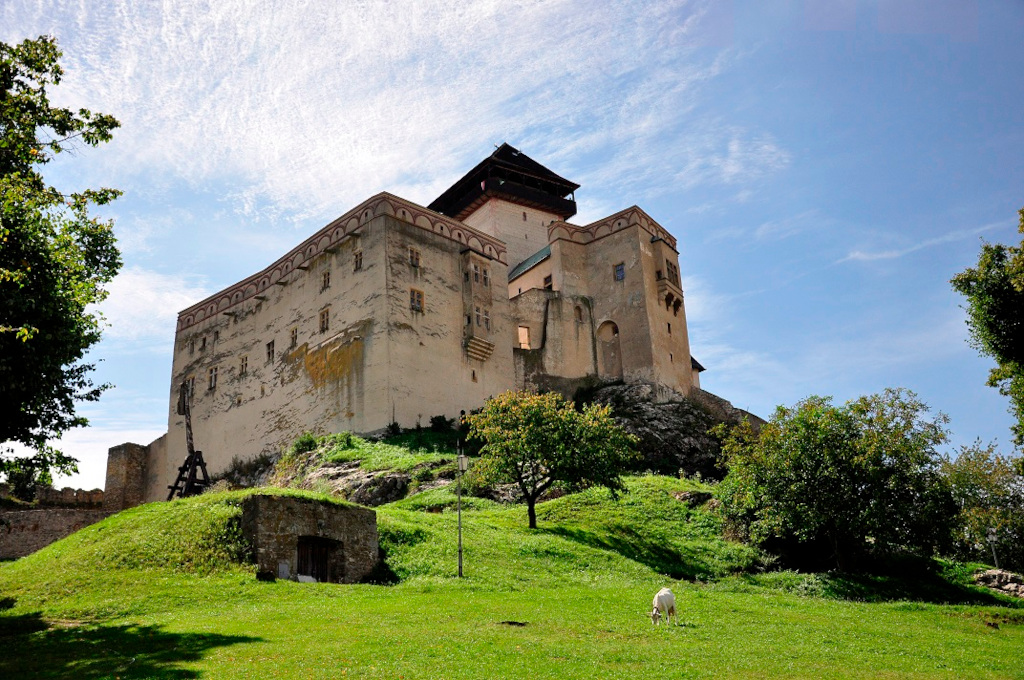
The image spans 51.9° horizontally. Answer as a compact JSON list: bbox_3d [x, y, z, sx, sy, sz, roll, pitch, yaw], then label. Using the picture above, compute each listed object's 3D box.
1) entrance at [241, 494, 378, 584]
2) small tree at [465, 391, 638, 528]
[{"bbox_3d":[-8.103,7.878,41.204,2.100,3.200,5.700,-15,-21,41],"label":"entrance"},{"bbox_3d":[1.866,5.644,49.645,7.900,6.300,7.400,-2,-15,0],"label":"small tree"}]

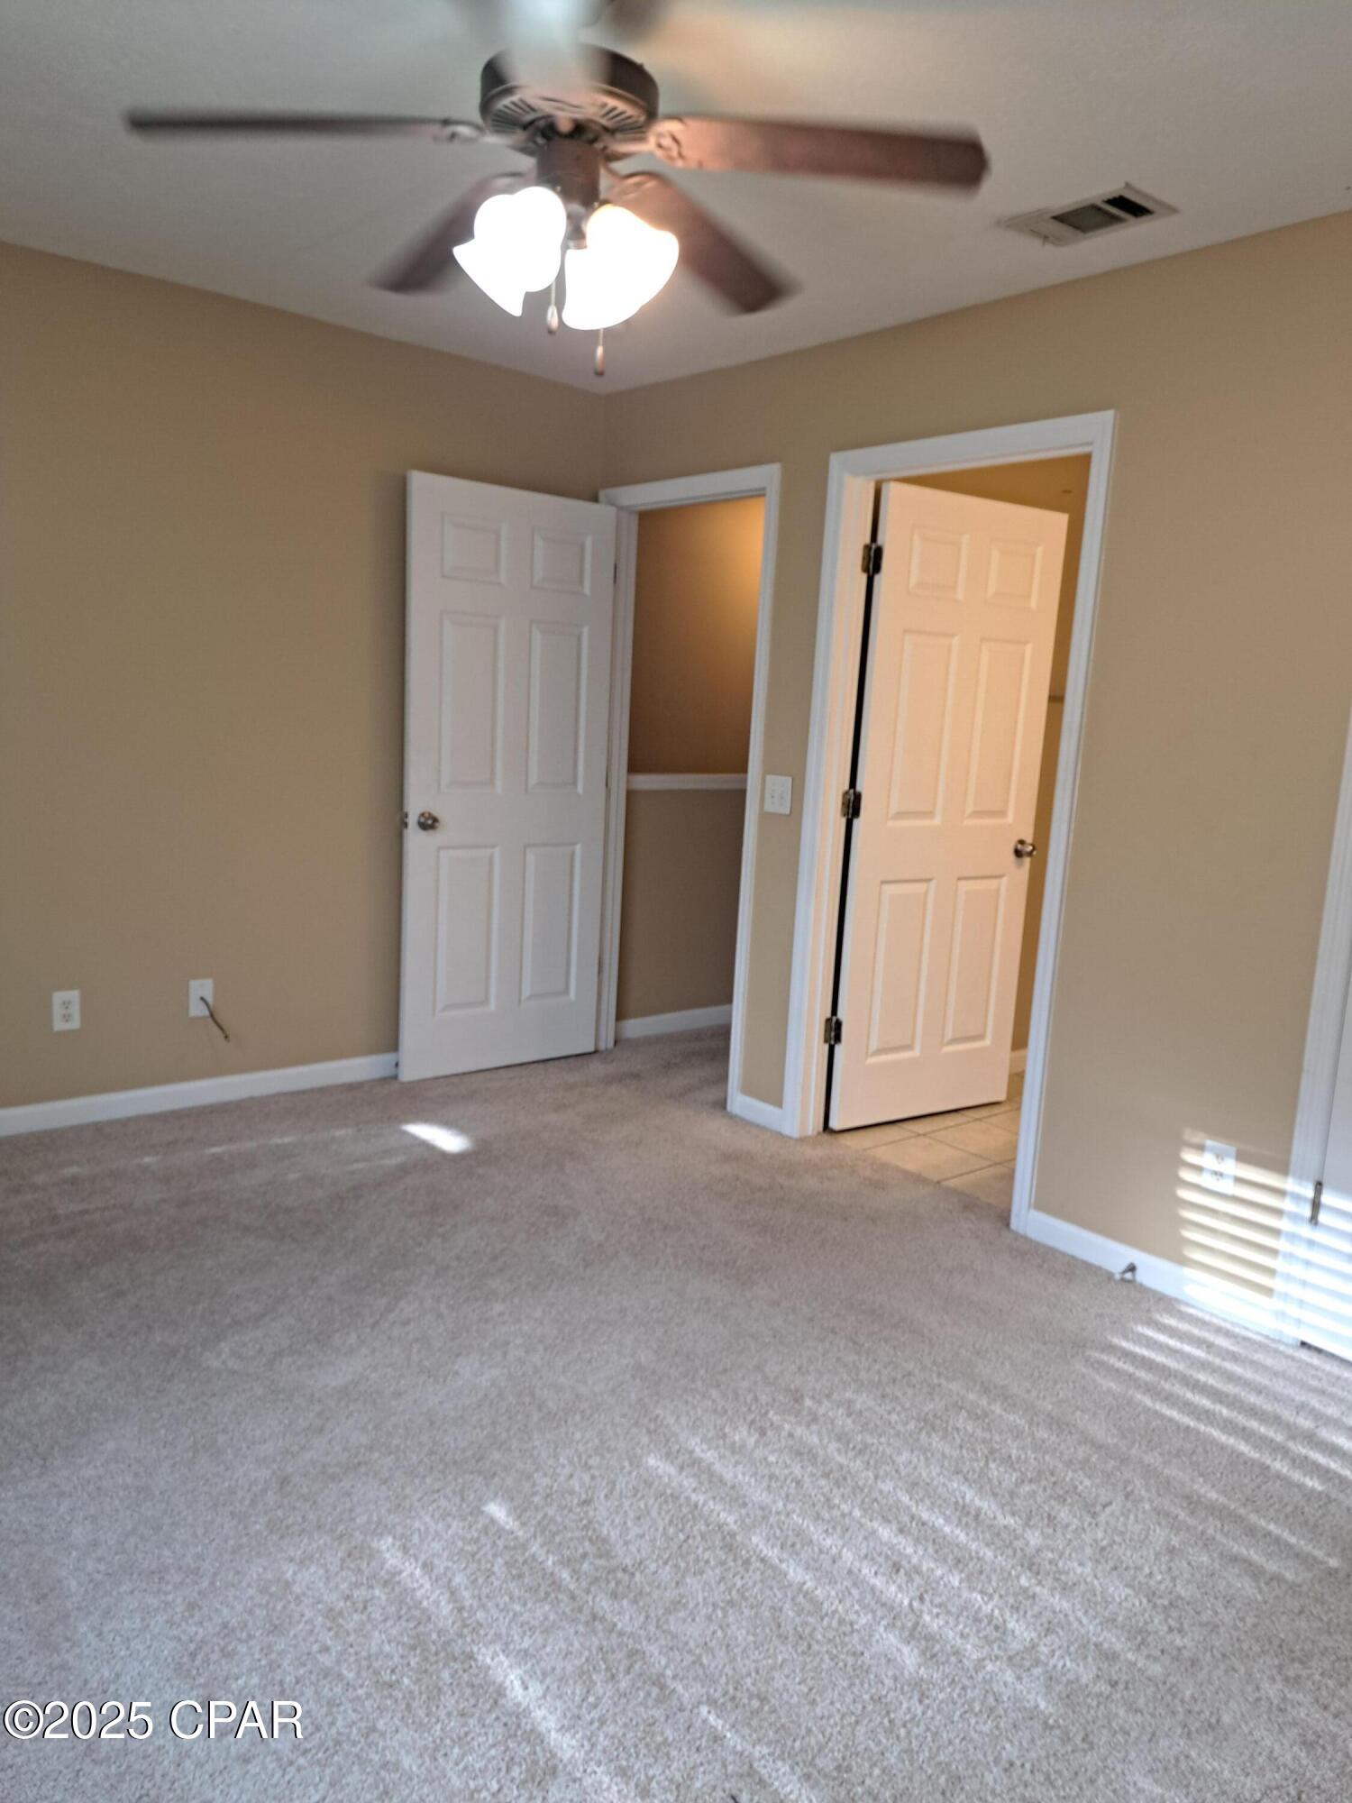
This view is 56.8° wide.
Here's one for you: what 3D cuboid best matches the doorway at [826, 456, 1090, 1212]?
[{"bbox_3d":[0.754,-0.180,3.558,0.120,2.018,0.790,-5,12,-40],"label":"doorway"}]

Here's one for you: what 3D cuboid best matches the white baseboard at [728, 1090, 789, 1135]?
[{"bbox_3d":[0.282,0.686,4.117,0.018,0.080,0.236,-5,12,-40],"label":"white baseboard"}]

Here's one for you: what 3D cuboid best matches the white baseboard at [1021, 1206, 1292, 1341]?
[{"bbox_3d":[1.160,0.901,3.090,0.018,0.080,0.670,-5,12,-40],"label":"white baseboard"}]

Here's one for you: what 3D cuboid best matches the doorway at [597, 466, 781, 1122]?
[{"bbox_3d":[0.014,-0.397,4.413,0.130,2.092,0.937,-5,12,-40],"label":"doorway"}]

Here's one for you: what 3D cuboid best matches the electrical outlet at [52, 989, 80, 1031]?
[{"bbox_3d":[-1.796,0.324,3.686,0.072,0.115,0.010,-5,12,-40],"label":"electrical outlet"}]

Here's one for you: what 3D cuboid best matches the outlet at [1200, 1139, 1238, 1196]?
[{"bbox_3d":[1.273,0.624,2.928,0.010,0.115,0.072,-5,12,-40],"label":"outlet"}]

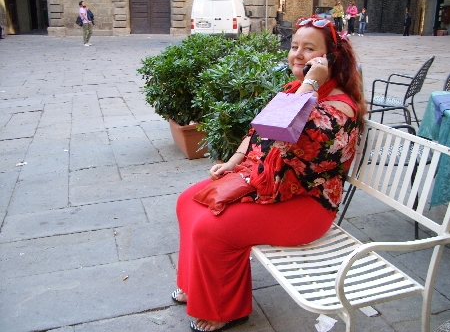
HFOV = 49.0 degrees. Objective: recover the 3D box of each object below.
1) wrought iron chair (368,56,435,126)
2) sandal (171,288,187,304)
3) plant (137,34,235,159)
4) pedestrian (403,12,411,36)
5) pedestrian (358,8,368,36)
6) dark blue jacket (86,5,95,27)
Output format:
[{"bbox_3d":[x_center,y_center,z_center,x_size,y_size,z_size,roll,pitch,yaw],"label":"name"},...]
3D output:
[{"bbox_3d":[1.864,-0.677,5.197,0.570,0.880,0.560,11,21,32],"label":"wrought iron chair"},{"bbox_3d":[-0.140,0.605,2.461,0.260,0.080,0.100,-5,18,-14],"label":"sandal"},{"bbox_3d":[-0.330,-0.690,4.773,1.000,1.160,0.950,-6,19,-19],"label":"plant"},{"bbox_3d":[11.138,-8.812,30.250,0.420,1.730,0.500,-3,18,-8],"label":"pedestrian"},{"bbox_3d":[6.998,-7.251,24.976,0.500,1.340,0.350,2,18,5],"label":"pedestrian"},{"bbox_3d":[-5.461,-6.055,20.100,0.320,0.720,0.380,0,18,6],"label":"dark blue jacket"}]

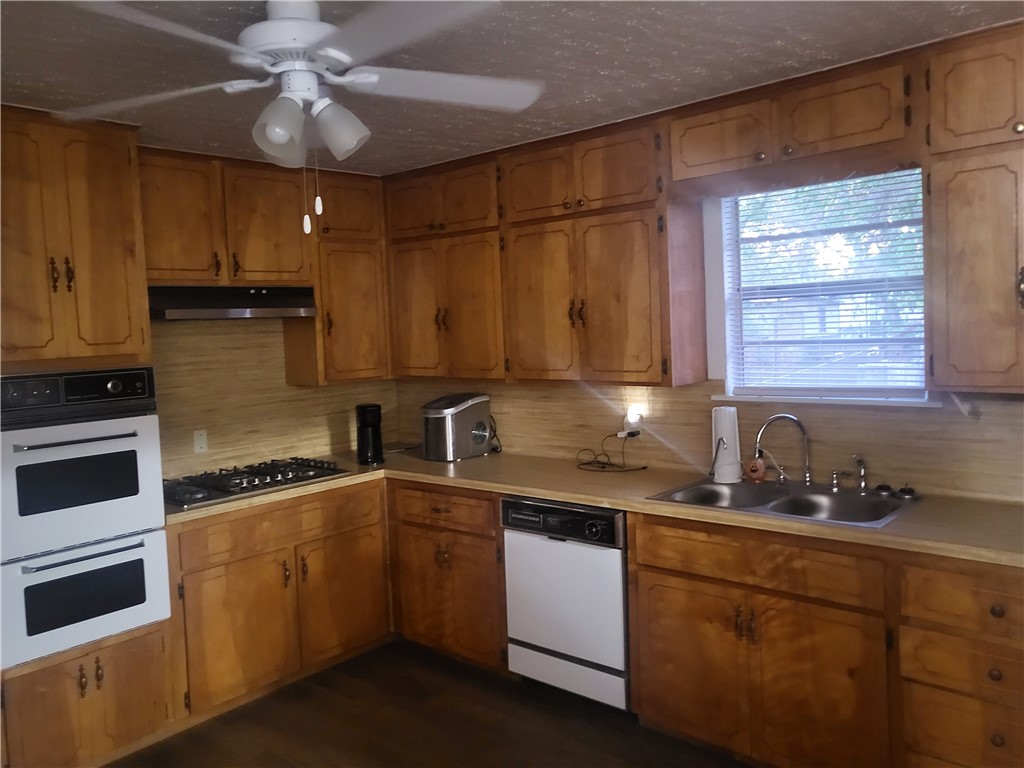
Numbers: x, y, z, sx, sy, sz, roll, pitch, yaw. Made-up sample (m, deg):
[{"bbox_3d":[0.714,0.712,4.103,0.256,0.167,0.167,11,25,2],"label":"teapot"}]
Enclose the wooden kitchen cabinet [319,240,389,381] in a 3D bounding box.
[{"bbox_3d":[-0.941,-0.387,4.175,0.300,0.750,0.455,1,5,39],"label":"wooden kitchen cabinet"}]

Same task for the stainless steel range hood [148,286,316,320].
[{"bbox_3d":[-1.339,-0.366,3.539,0.315,0.142,0.835,1,6,41],"label":"stainless steel range hood"}]

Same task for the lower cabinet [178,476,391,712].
[{"bbox_3d":[-1.191,0.918,3.656,0.615,0.832,1.090,1,5,39],"label":"lower cabinet"}]

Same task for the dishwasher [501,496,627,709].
[{"bbox_3d":[0.402,0.869,3.445,0.602,0.808,0.630,1,5,39],"label":"dishwasher"}]

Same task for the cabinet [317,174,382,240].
[{"bbox_3d":[-0.960,-0.928,4.136,0.300,0.335,0.455,1,5,39],"label":"cabinet"}]

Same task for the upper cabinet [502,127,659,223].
[{"bbox_3d":[0.361,-0.878,3.339,0.820,0.315,0.310,1,6,41],"label":"upper cabinet"}]

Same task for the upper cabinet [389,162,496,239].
[{"bbox_3d":[-0.287,-0.939,4.068,0.820,0.330,0.330,1,5,39],"label":"upper cabinet"}]

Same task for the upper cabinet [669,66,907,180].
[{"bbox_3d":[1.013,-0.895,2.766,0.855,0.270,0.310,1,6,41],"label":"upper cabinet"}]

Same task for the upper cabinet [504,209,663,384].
[{"bbox_3d":[0.384,-0.363,3.375,0.815,0.698,0.310,1,6,41],"label":"upper cabinet"}]

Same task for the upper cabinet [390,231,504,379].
[{"bbox_3d":[-0.266,-0.399,4.106,0.825,0.735,0.330,1,5,39],"label":"upper cabinet"}]

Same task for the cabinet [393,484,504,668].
[{"bbox_3d":[-0.094,0.829,3.704,0.695,0.775,0.620,1,6,41],"label":"cabinet"}]

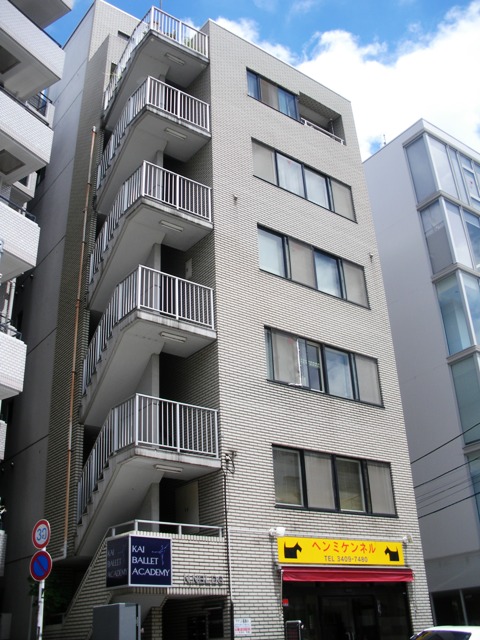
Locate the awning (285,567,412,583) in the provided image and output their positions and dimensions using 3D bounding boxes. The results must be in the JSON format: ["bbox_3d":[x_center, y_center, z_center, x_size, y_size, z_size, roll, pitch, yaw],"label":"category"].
[{"bbox_3d":[2.479,5.783,15.053,4.194,0.351,0.259,17,-33,-33],"label":"awning"}]

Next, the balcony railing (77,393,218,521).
[{"bbox_3d":[-2.066,3.236,14.782,2.040,2.150,2.852,17,-33,-33],"label":"balcony railing"}]

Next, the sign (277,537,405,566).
[{"bbox_3d":[2.406,5.358,15.332,4.114,0.573,0.122,17,-33,-33],"label":"sign"}]

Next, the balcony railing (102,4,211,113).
[{"bbox_3d":[-2.585,-7.509,20.469,2.040,2.150,2.852,17,-33,-33],"label":"balcony railing"}]

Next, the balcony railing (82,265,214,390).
[{"bbox_3d":[-2.223,0.525,16.170,2.040,2.150,2.852,17,-33,-33],"label":"balcony railing"}]

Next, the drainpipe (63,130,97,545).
[{"bbox_3d":[-4.155,-0.361,17.563,0.092,12.740,0.092,17,-33,-33],"label":"drainpipe"}]

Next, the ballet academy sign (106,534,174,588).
[{"bbox_3d":[-1.878,4.599,12.552,0.936,0.930,0.927,17,-33,-33],"label":"ballet academy sign"}]

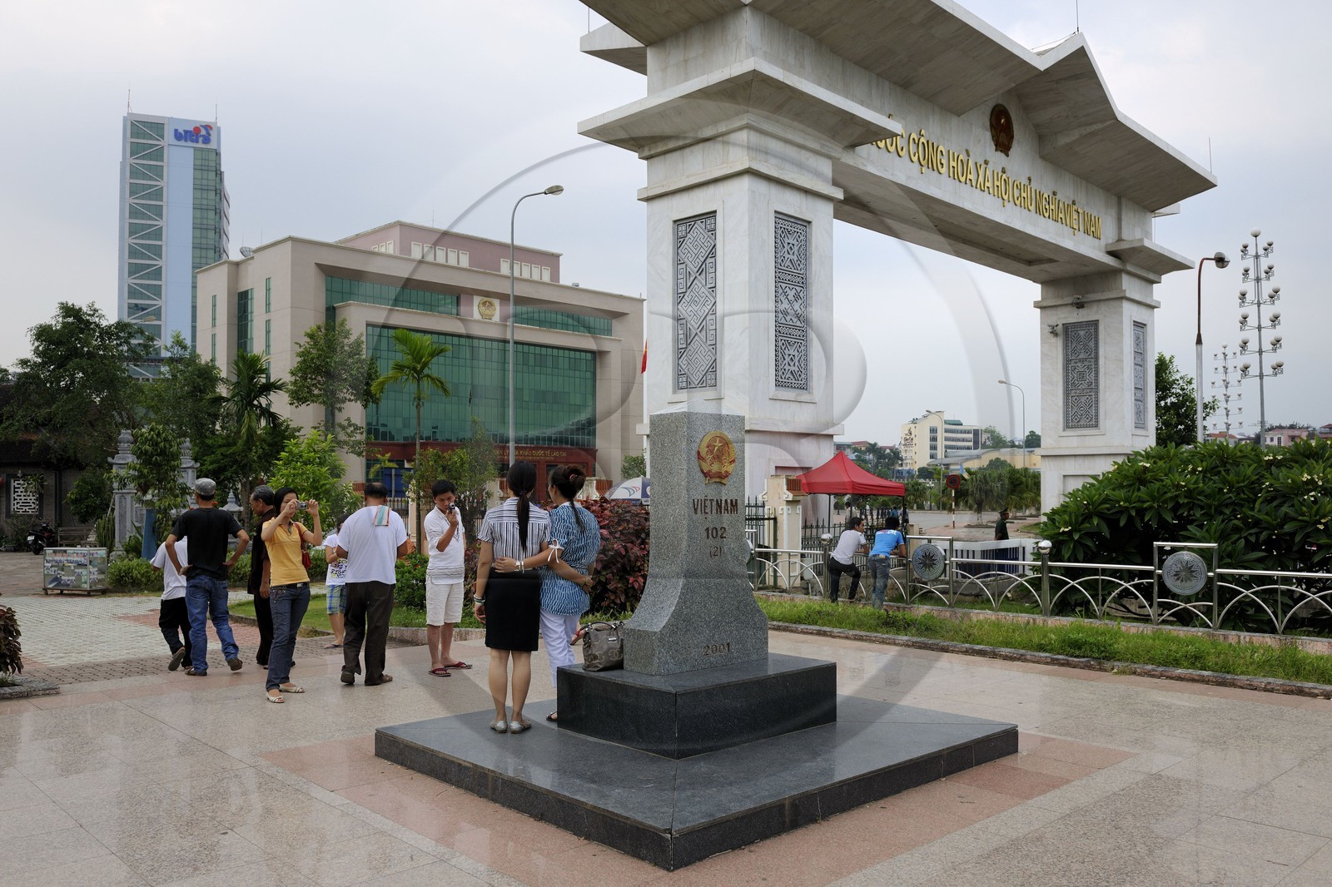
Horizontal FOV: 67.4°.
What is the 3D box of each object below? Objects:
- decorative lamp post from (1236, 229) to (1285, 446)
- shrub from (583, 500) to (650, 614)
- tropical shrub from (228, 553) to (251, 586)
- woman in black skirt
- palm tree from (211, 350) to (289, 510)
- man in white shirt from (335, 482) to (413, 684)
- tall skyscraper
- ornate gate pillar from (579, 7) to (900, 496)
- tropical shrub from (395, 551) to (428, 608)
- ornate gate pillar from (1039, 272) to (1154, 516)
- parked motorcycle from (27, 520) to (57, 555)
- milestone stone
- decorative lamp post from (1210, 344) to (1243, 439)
[{"bbox_3d":[23.315,-2.233,39.149,1.700,12.150,1.700,-2,-3,31],"label":"decorative lamp post"},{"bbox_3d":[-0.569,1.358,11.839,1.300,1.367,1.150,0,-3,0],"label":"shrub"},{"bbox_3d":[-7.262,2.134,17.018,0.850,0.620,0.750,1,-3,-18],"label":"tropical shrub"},{"bbox_3d":[-0.930,0.909,6.053,0.470,1.592,0.340,1,-3,-12],"label":"woman in black skirt"},{"bbox_3d":[-10.466,0.279,25.015,2.000,5.200,2.000,1,-3,-24],"label":"palm tree"},{"bbox_3d":[-2.427,1.144,8.314,0.600,1.645,0.420,0,-3,-9],"label":"man in white shirt"},{"bbox_3d":[-86.867,-21.973,176.231,16.500,66.000,18.000,1,-3,-20],"label":"tall skyscraper"},{"bbox_3d":[1.983,-3.684,26.314,6.013,13.631,6.013,3,-4,-45],"label":"ornate gate pillar"},{"bbox_3d":[-3.115,1.676,12.344,0.620,0.745,0.600,0,-3,0],"label":"tropical shrub"},{"bbox_3d":[18.423,-1.372,42.558,3.800,10.850,3.800,3,-4,-44],"label":"ornate gate pillar"},{"bbox_3d":[-16.799,2.496,26.912,0.700,1.050,1.850,1,-3,-20],"label":"parked motorcycle"},{"bbox_3d":[0.203,0.536,6.189,0.958,1.638,0.296,2,-4,-43],"label":"milestone stone"},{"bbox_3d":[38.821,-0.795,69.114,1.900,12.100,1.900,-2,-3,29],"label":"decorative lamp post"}]

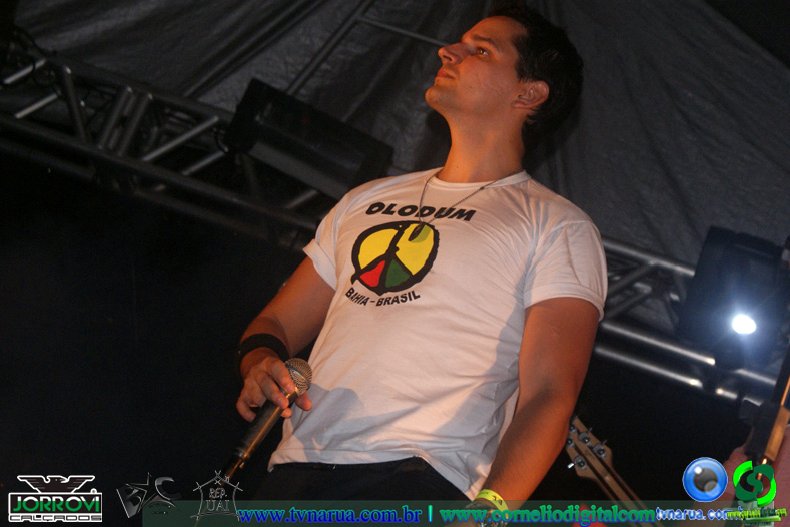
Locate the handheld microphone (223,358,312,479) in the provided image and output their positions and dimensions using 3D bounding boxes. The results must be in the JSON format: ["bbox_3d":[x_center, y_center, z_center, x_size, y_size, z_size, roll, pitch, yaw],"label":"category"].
[{"bbox_3d":[-0.188,0.232,2.930,0.053,0.205,0.053,35,-18,0],"label":"handheld microphone"}]

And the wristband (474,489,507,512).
[{"bbox_3d":[0.139,0.346,2.840,0.063,0.020,0.055,27,-35,0],"label":"wristband"}]

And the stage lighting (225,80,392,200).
[{"bbox_3d":[-0.274,-0.369,6.250,0.490,0.200,0.200,26,-10,0],"label":"stage lighting"}]

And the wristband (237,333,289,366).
[{"bbox_3d":[-0.189,0.130,2.830,0.070,0.034,0.058,17,-55,0],"label":"wristband"}]

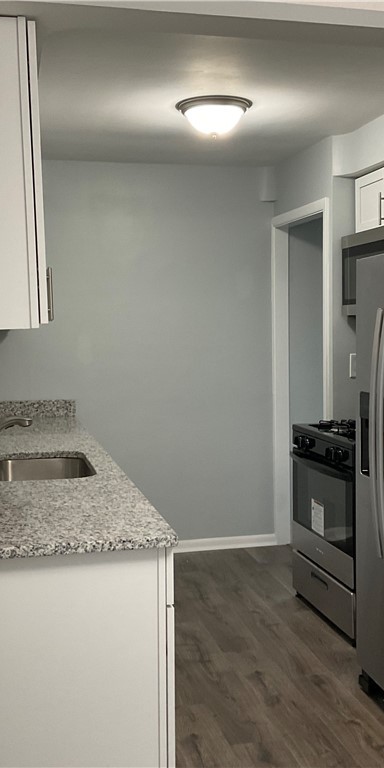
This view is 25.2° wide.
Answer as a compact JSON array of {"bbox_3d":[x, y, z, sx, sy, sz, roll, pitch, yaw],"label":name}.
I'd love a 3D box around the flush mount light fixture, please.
[{"bbox_3d":[0.102,-1.182,3.871,0.356,0.145,0.356,-1,4,0],"label":"flush mount light fixture"}]

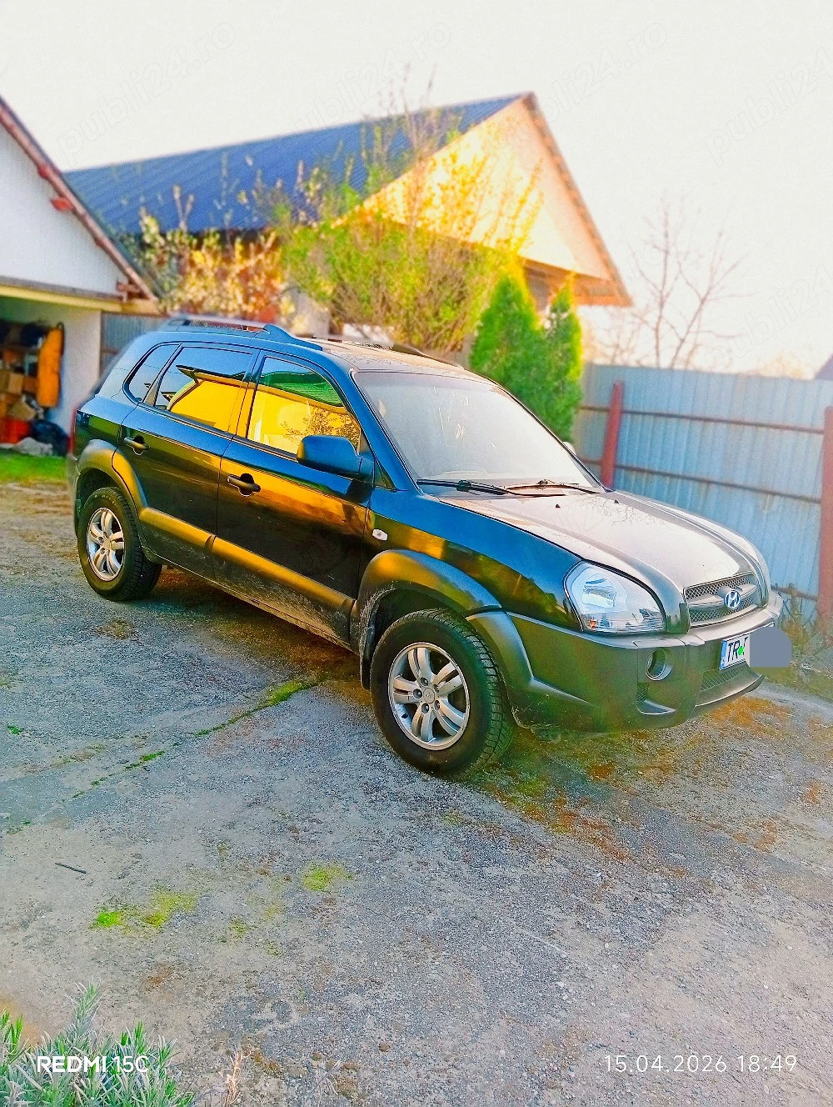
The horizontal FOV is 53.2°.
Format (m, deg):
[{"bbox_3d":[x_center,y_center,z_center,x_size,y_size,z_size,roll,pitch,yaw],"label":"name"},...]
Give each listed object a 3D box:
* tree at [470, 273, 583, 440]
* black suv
[{"bbox_3d":[0.964,-1.284,7.734,1.050,2.522,0.960,7,12,6],"label":"tree"},{"bbox_3d":[-0.259,-0.320,4.648,4.330,1.710,1.860,18,16,40],"label":"black suv"}]

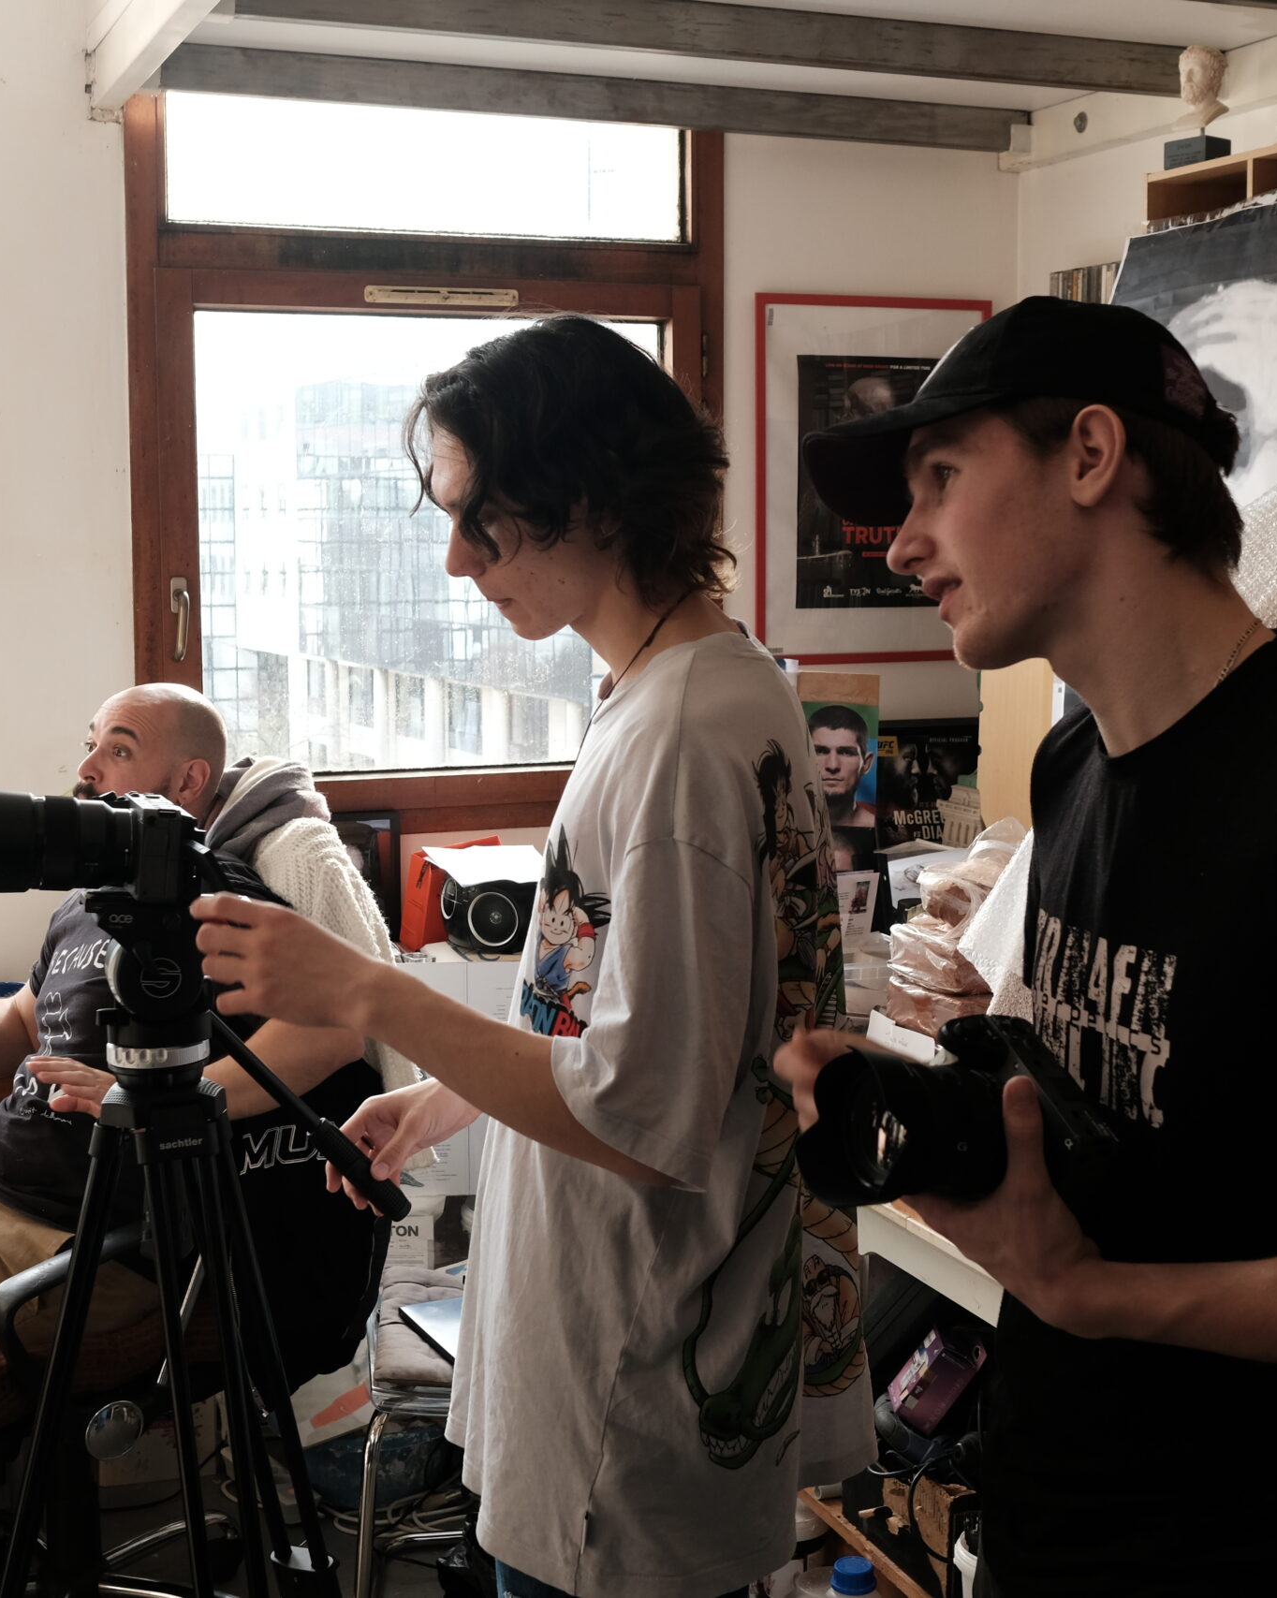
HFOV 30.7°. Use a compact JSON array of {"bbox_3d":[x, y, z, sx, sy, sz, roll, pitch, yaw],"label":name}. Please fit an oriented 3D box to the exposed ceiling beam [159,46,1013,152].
[{"bbox_3d":[-0.041,-1.268,4.249,1.712,0.088,0.078,-3,7,-23],"label":"exposed ceiling beam"}]

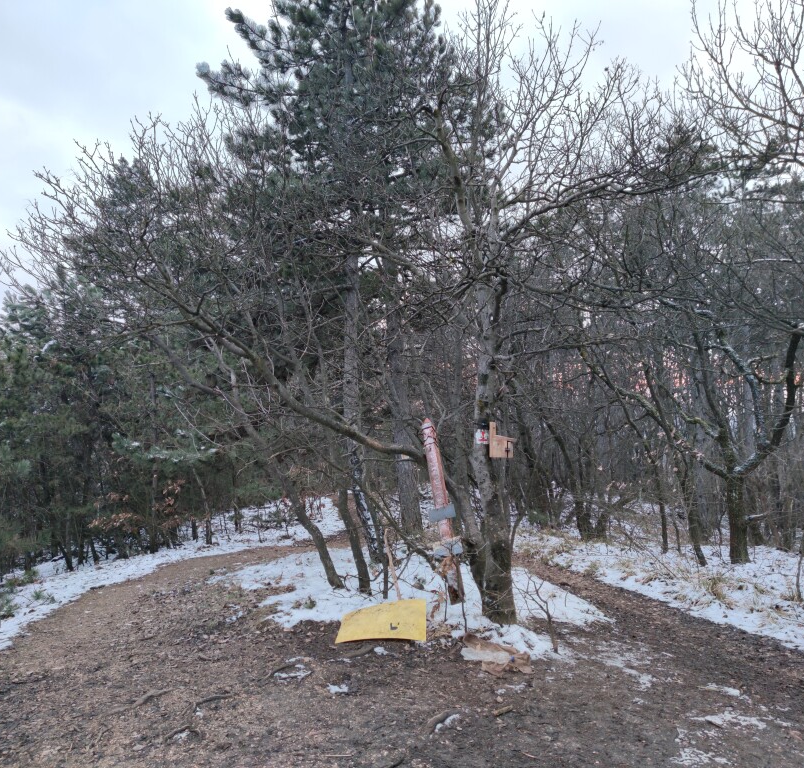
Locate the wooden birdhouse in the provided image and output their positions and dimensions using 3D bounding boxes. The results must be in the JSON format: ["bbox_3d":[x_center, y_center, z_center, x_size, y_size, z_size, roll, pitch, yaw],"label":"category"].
[{"bbox_3d":[0.745,0.422,5.300,0.170,0.265,0.140,-1,-2,20],"label":"wooden birdhouse"}]

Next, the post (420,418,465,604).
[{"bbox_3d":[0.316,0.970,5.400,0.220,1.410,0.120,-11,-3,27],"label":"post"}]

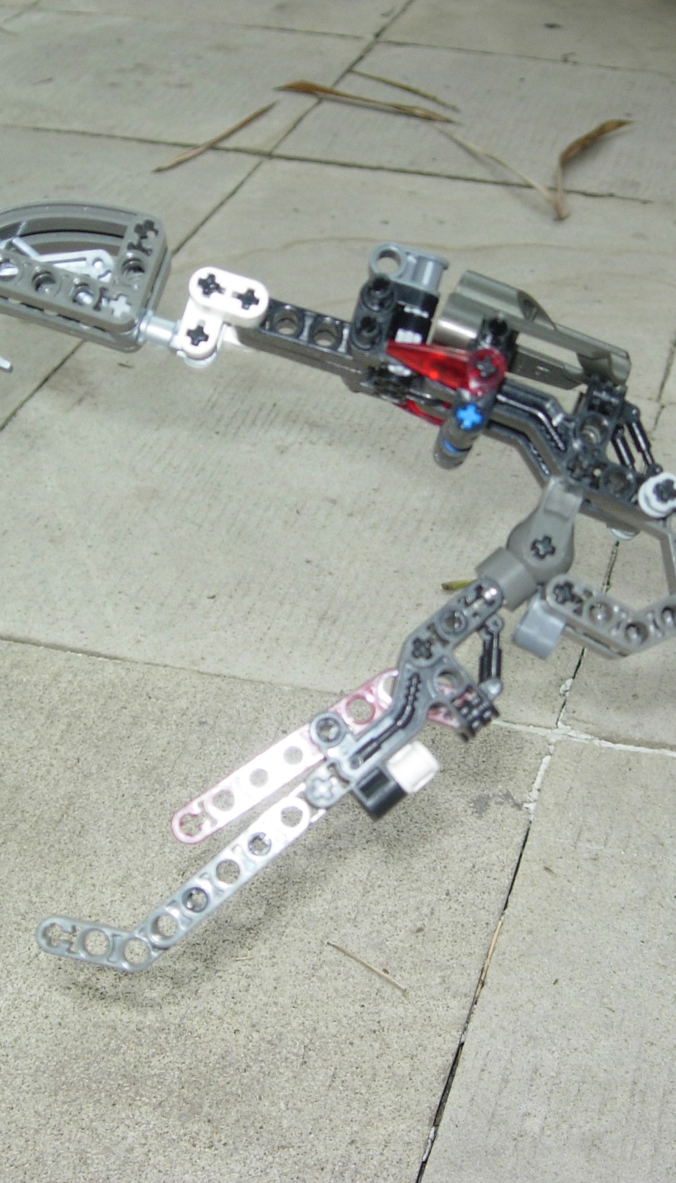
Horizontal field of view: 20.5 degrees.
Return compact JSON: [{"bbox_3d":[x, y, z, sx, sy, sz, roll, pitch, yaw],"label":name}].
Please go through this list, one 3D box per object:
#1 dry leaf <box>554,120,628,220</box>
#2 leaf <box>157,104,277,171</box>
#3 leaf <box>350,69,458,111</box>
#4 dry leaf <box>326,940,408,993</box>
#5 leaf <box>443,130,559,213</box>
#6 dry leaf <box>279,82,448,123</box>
[{"bbox_3d":[0.158,-0.275,1.189,0.025,0.014,0.179,13,34,18],"label":"dry leaf"},{"bbox_3d":[-0.077,-0.303,1.235,0.010,0.004,0.162,16,35,22],"label":"leaf"},{"bbox_3d":[0.048,-0.359,1.329,0.009,0.004,0.118,-23,39,-33],"label":"leaf"},{"bbox_3d":[0.009,0.115,0.573,0.032,0.002,0.002,26,40,34],"label":"dry leaf"},{"bbox_3d":[0.098,-0.275,1.187,0.010,0.014,0.176,-11,34,-19],"label":"leaf"},{"bbox_3d":[0.017,-0.340,1.294,0.142,0.008,0.014,19,36,27],"label":"dry leaf"}]

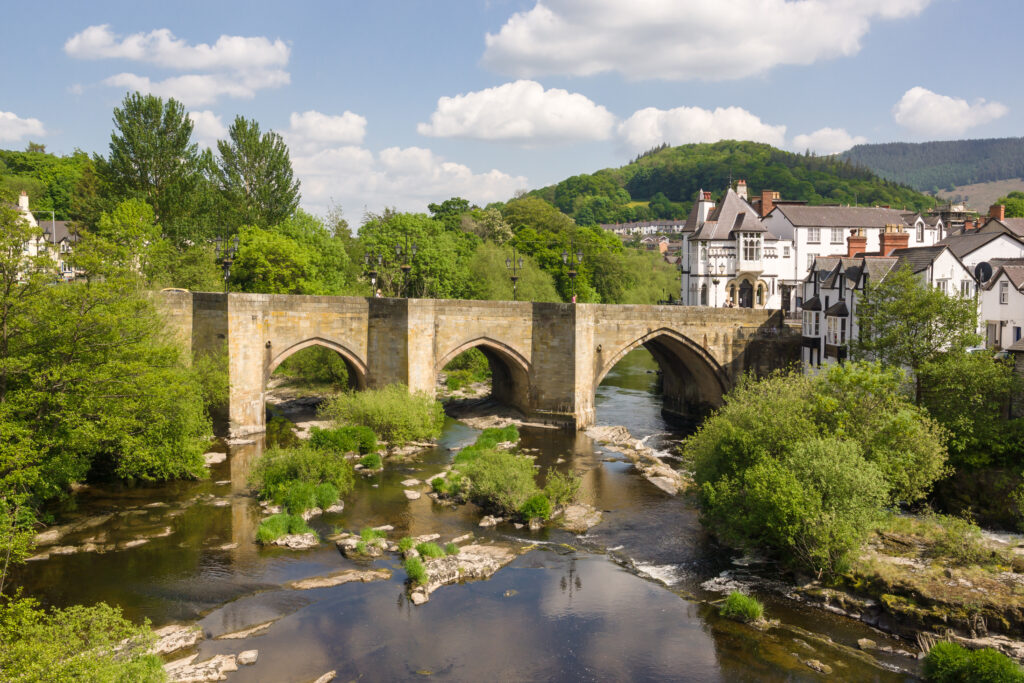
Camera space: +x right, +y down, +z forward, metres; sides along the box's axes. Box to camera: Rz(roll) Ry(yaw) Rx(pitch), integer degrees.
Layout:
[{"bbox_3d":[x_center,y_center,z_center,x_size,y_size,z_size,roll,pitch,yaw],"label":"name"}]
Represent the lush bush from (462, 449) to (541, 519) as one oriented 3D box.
[{"bbox_3d":[-0.410,4.882,39.520,2.900,2.200,2.700,0,2,0],"label":"lush bush"}]

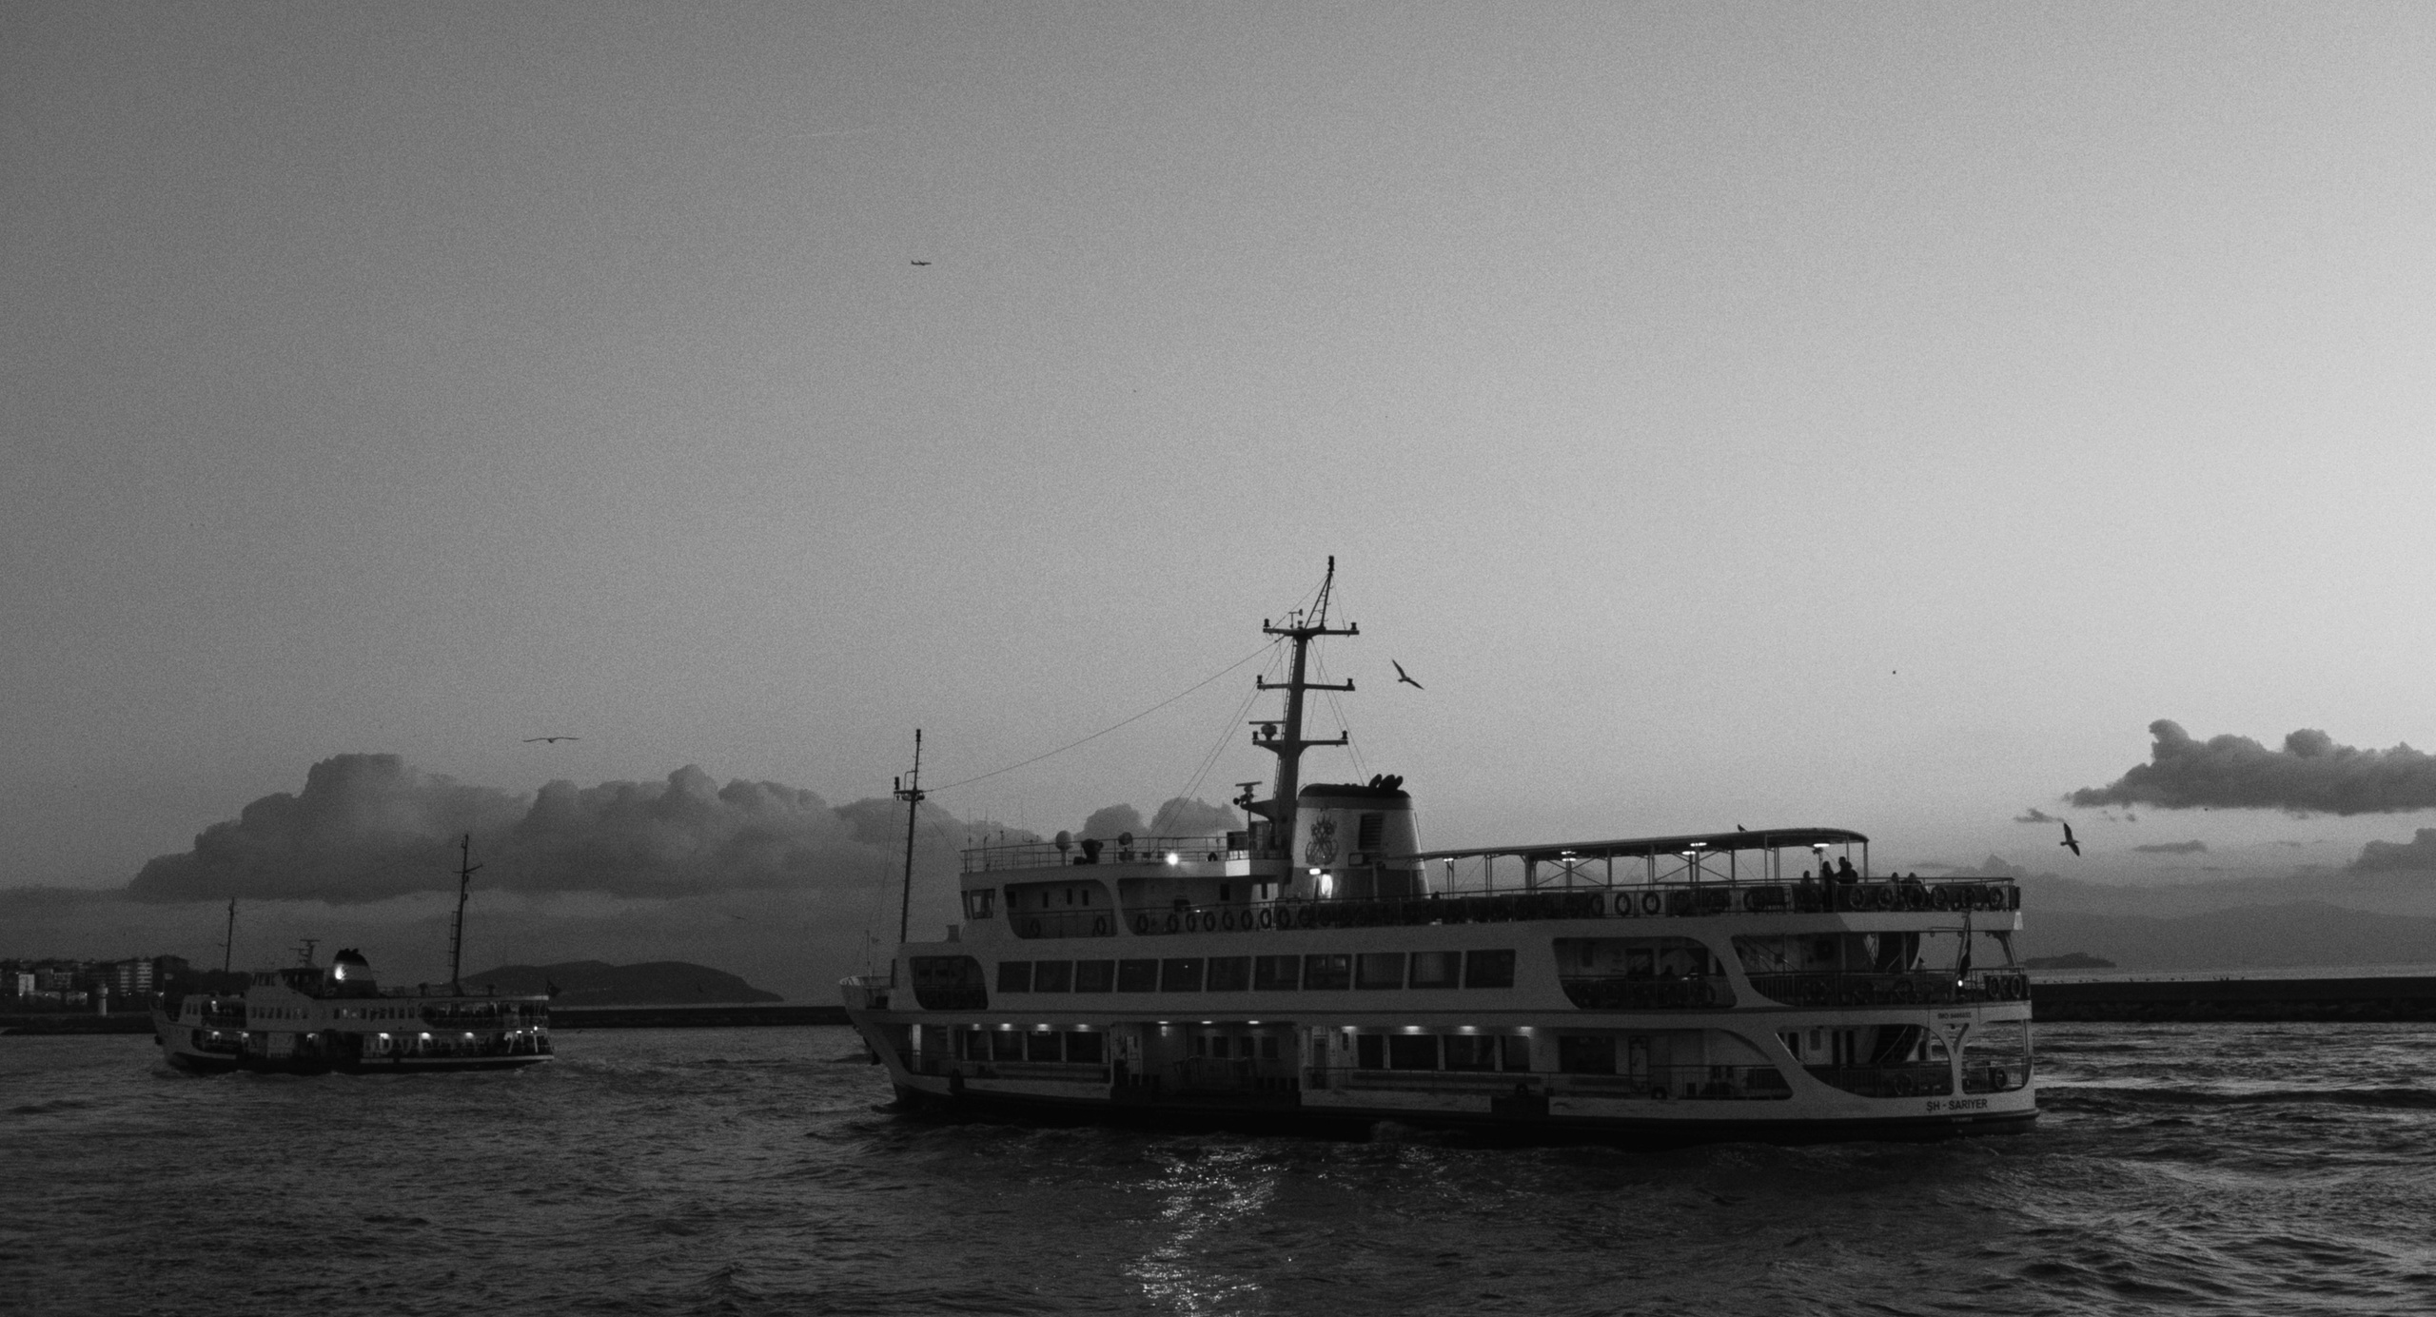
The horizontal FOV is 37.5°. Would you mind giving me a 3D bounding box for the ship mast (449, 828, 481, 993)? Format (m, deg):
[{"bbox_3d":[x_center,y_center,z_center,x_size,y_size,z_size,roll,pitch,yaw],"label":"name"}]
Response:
[{"bbox_3d":[-58.853,19.915,280.000,1.700,13.000,1.700,4,-7,-43],"label":"ship mast"}]

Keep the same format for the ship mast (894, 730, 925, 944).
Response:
[{"bbox_3d":[-14.097,8.205,164.445,1.000,9.900,1.000,2,-6,-33],"label":"ship mast"}]

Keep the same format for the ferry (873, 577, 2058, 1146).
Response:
[{"bbox_3d":[2.132,7.186,139.478,12.400,21.662,73.736,2,-6,-33],"label":"ferry"}]

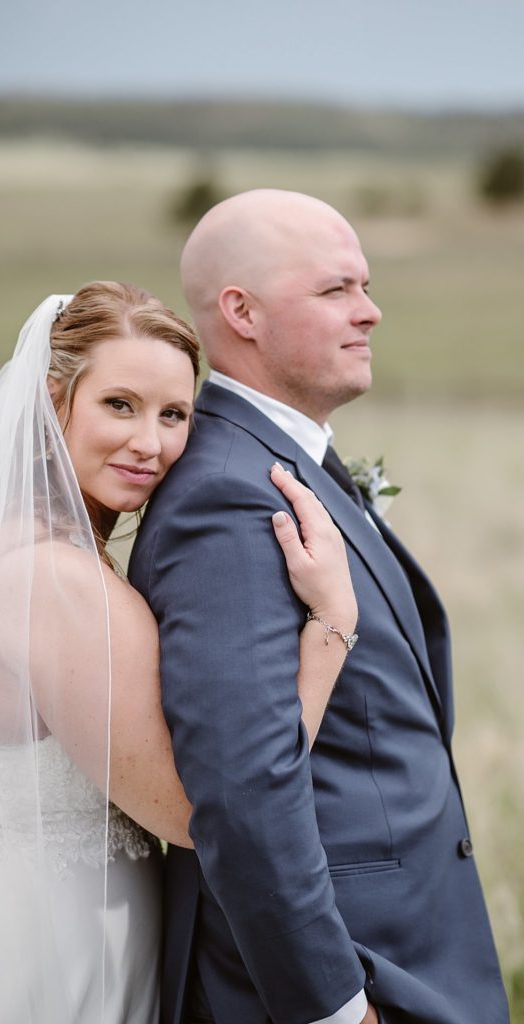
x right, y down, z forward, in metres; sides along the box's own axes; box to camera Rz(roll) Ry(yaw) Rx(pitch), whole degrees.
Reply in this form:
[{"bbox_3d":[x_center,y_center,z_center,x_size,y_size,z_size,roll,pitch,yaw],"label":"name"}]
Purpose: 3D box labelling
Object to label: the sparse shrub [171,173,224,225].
[{"bbox_3d":[-1.388,-6.745,52.000,1.150,1.150,1.150,1,8,0],"label":"sparse shrub"}]

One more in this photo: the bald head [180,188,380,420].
[{"bbox_3d":[0.018,-0.227,2.630,0.225,0.250,0.175,4,8,22],"label":"bald head"}]

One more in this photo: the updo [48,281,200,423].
[{"bbox_3d":[-0.152,-0.166,2.600,0.180,0.200,0.210,8,8,-23],"label":"updo"}]

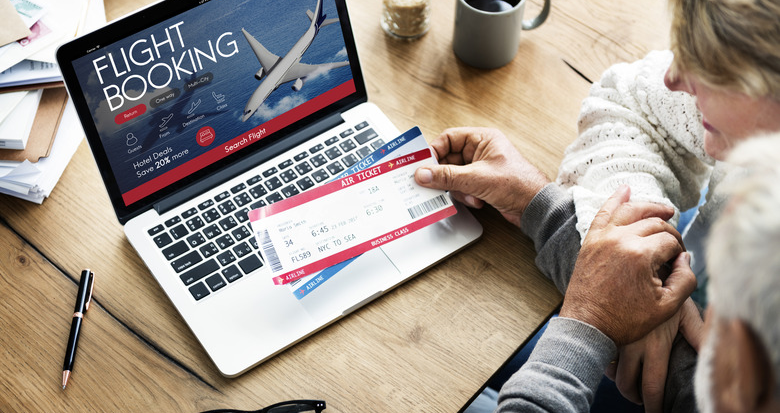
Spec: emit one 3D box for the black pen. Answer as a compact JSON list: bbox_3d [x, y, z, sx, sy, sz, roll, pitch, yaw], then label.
[{"bbox_3d":[-0.308,0.119,1.277,0.013,0.011,0.136,3,54,-1],"label":"black pen"}]

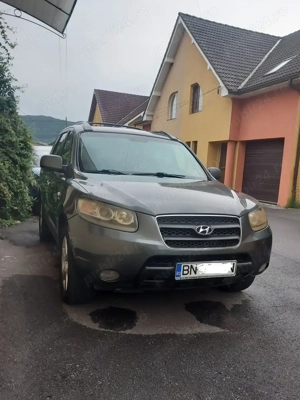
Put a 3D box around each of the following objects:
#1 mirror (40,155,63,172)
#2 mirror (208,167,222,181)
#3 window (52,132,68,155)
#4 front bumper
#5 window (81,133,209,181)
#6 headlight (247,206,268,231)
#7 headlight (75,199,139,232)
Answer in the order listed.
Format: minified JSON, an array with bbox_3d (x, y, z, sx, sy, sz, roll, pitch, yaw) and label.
[{"bbox_3d":[-1.017,-0.379,3.215,0.235,0.165,0.140,2,4,-23],"label":"mirror"},{"bbox_3d":[0.799,-0.329,3.977,0.235,0.165,0.140,2,4,-23],"label":"mirror"},{"bbox_3d":[-1.337,-0.671,4.501,0.080,0.480,0.880,23,-4,-23],"label":"window"},{"bbox_3d":[0.312,0.385,2.567,1.870,0.600,0.640,2,4,-23],"label":"front bumper"},{"bbox_3d":[-0.075,-0.513,3.552,1.460,0.120,0.810,2,42,-23],"label":"window"},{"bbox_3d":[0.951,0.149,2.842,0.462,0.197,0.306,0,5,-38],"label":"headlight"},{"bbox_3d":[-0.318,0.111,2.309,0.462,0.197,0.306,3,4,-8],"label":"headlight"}]

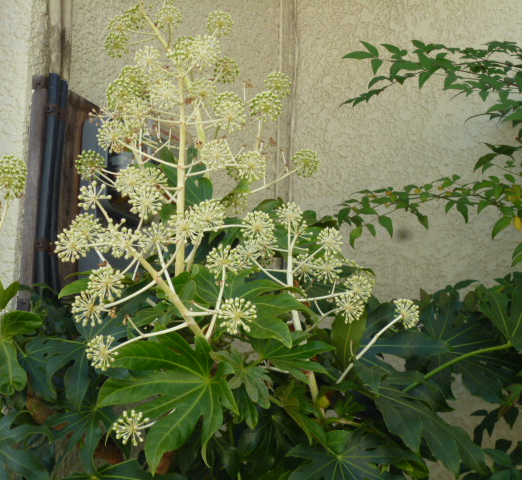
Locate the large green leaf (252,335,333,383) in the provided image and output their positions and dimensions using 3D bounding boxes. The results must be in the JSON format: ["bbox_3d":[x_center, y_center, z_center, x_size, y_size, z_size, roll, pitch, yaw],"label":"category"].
[{"bbox_3d":[0.043,0.162,1.970,0.112,0.059,0.075,2,-12,0],"label":"large green leaf"}]

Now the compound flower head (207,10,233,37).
[{"bbox_3d":[-0.058,-0.309,2.060,0.037,0.037,0.036,2,-12,0],"label":"compound flower head"}]

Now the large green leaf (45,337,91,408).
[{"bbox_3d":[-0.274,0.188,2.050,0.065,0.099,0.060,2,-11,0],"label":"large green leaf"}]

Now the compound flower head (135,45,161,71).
[{"bbox_3d":[-0.157,-0.252,2.000,0.039,0.033,0.036,3,-12,-5],"label":"compound flower head"}]

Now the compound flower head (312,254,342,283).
[{"bbox_3d":[0.091,0.040,2.000,0.041,0.040,0.039,2,-12,0],"label":"compound flower head"}]

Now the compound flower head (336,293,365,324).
[{"bbox_3d":[0.123,0.095,1.990,0.041,0.044,0.041,2,-11,0],"label":"compound flower head"}]

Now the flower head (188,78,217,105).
[{"bbox_3d":[-0.080,-0.201,1.960,0.041,0.038,0.039,3,-12,-3],"label":"flower head"}]

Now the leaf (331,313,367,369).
[{"bbox_3d":[0.125,0.141,2.030,0.051,0.081,0.035,2,-12,0],"label":"leaf"}]

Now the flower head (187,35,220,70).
[{"bbox_3d":[-0.080,-0.260,2.000,0.046,0.049,0.046,2,-12,0],"label":"flower head"}]

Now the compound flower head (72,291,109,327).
[{"bbox_3d":[-0.227,0.091,1.920,0.051,0.048,0.047,2,-11,0],"label":"compound flower head"}]

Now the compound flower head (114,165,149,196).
[{"bbox_3d":[-0.176,-0.082,1.980,0.046,0.045,0.044,2,-12,0],"label":"compound flower head"}]

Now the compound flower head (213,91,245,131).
[{"bbox_3d":[-0.043,-0.176,1.960,0.043,0.054,0.043,2,-12,-1],"label":"compound flower head"}]

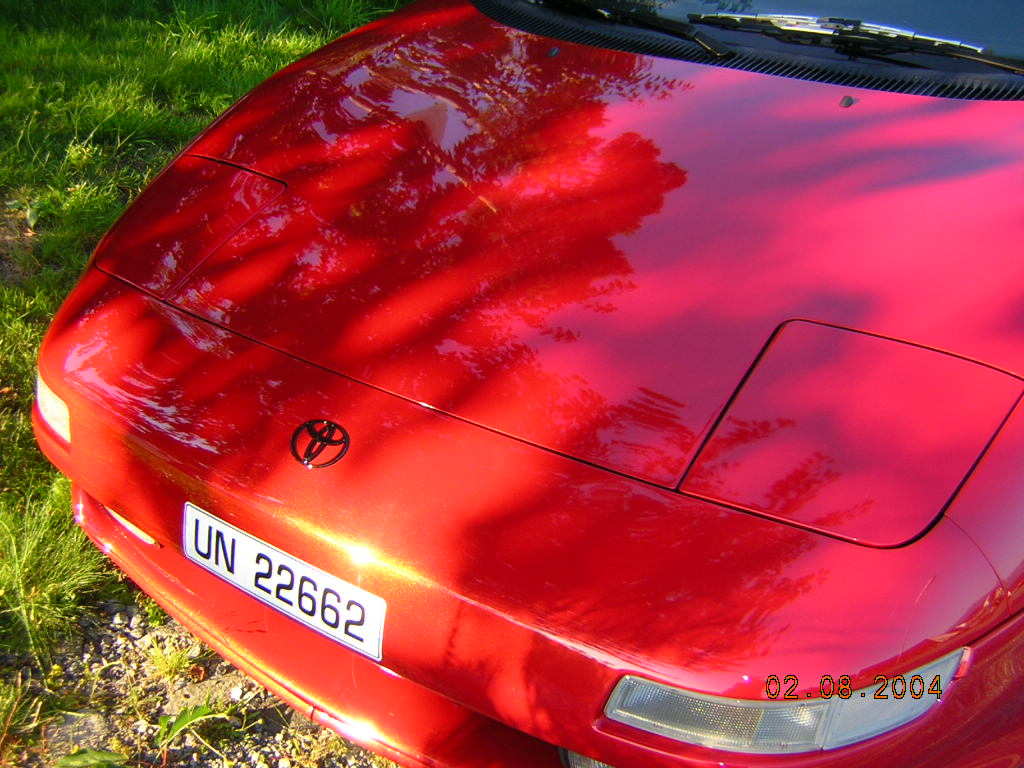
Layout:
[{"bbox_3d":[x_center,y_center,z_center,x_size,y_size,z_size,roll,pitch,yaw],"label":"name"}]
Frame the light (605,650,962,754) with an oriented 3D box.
[{"bbox_3d":[0.305,0.343,1.186,0.396,0.083,0.107,2,31,4],"label":"light"}]

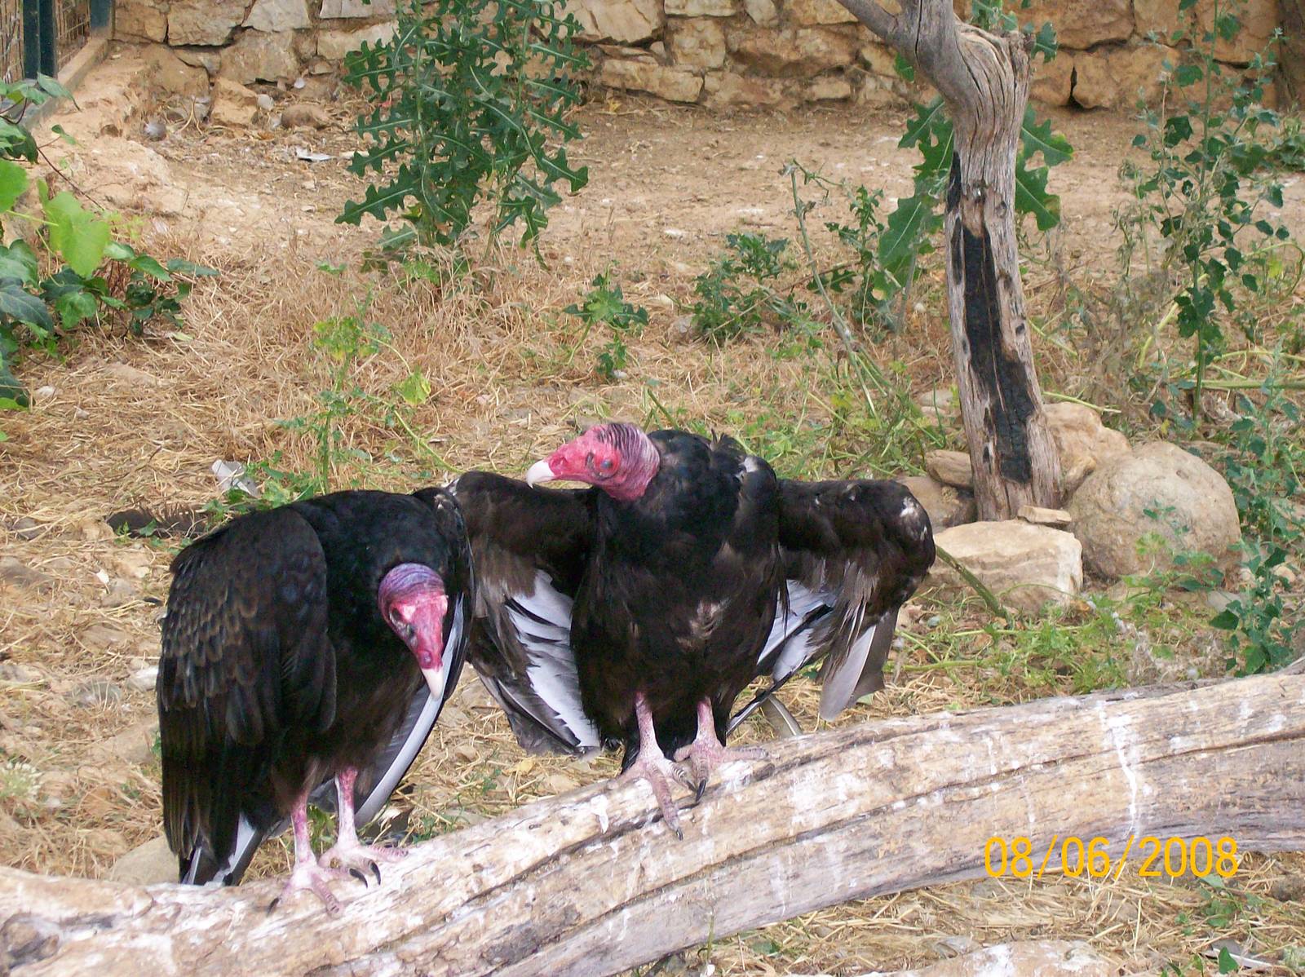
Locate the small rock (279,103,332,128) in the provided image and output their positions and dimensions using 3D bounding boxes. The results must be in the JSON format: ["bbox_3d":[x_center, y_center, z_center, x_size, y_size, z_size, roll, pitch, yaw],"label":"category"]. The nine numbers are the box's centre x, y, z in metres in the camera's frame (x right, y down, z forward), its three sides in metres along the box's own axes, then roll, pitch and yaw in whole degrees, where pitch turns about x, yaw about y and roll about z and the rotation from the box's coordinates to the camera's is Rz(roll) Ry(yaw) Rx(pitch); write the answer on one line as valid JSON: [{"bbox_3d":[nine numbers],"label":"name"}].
[{"bbox_3d":[-0.826,-0.906,7.827,0.130,0.075,0.120,1,17,0],"label":"small rock"}]

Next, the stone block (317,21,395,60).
[{"bbox_3d":[-0.763,-1.162,8.500,0.215,0.095,0.130,1,17,0],"label":"stone block"}]

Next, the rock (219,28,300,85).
[{"bbox_3d":[-0.967,-1.093,8.168,0.200,0.150,0.170,1,17,0],"label":"rock"}]

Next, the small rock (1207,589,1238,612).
[{"bbox_3d":[0.792,0.155,4.586,0.042,0.030,0.040,1,17,0],"label":"small rock"}]

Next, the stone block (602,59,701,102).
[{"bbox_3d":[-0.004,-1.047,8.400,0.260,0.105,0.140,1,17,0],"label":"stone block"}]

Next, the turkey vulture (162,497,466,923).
[{"bbox_3d":[-0.329,0.205,3.206,0.290,0.460,0.360,-10,21,-33],"label":"turkey vulture"}]

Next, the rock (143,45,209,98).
[{"bbox_3d":[-1.222,-1.068,8.400,0.170,0.135,0.130,1,17,0],"label":"rock"}]

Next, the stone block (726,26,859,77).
[{"bbox_3d":[0.353,-1.113,8.237,0.330,0.130,0.200,1,17,0],"label":"stone block"}]

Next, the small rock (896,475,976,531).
[{"bbox_3d":[0.410,0.025,4.870,0.140,0.095,0.120,-2,18,-10],"label":"small rock"}]

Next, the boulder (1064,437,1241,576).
[{"bbox_3d":[0.715,0.030,4.736,0.240,0.200,0.220,1,17,0],"label":"boulder"}]

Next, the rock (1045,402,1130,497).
[{"bbox_3d":[0.661,-0.046,4.996,0.150,0.150,0.150,1,17,0],"label":"rock"}]

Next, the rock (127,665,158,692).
[{"bbox_3d":[-0.667,0.249,4.300,0.047,0.024,0.040,1,17,0],"label":"rock"}]

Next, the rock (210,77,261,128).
[{"bbox_3d":[-0.981,-0.940,7.807,0.120,0.130,0.120,1,17,0],"label":"rock"}]

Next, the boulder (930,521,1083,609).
[{"bbox_3d":[0.495,0.110,4.620,0.210,0.085,0.155,5,17,12],"label":"boulder"}]

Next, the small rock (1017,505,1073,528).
[{"bbox_3d":[0.557,0.039,4.660,0.078,0.022,0.045,1,17,0],"label":"small rock"}]

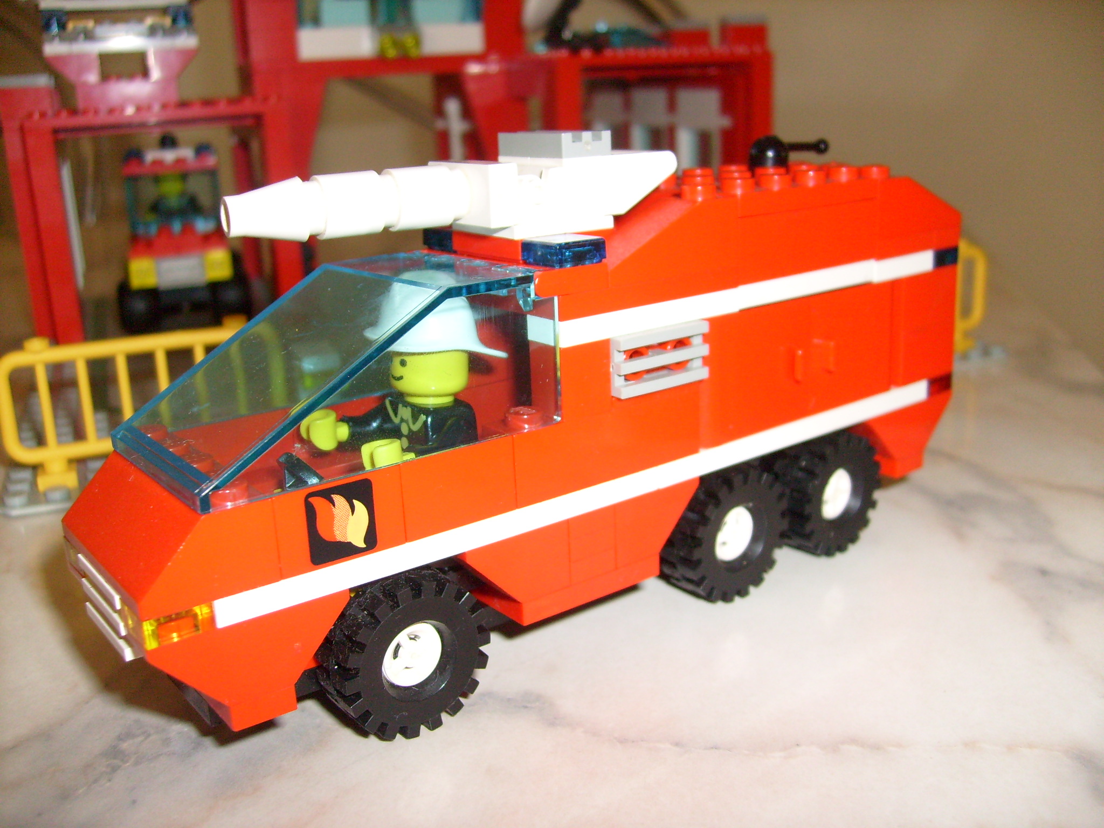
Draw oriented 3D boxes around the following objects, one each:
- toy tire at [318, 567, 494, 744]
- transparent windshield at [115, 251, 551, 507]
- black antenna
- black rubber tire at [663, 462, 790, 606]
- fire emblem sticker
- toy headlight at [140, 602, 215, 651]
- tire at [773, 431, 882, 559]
[{"bbox_3d":[-0.018,0.029,0.139,0.021,0.021,0.009,-14,20,-35],"label":"toy tire"},{"bbox_3d":[-0.027,-0.006,0.139,0.048,0.019,0.032,-14,20,-35],"label":"transparent windshield"},{"bbox_3d":[0.040,-0.043,0.187,0.016,0.007,0.007,-11,18,-26],"label":"black antenna"},{"bbox_3d":[0.026,0.018,0.171,0.021,0.021,0.009,-14,20,-35],"label":"black rubber tire"},{"bbox_3d":[-0.023,0.012,0.124,0.008,0.008,0.001,-14,20,-36],"label":"fire emblem sticker"},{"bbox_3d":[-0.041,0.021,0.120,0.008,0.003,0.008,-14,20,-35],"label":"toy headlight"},{"bbox_3d":[0.045,0.012,0.184,0.021,0.021,0.009,-14,20,-35],"label":"tire"}]

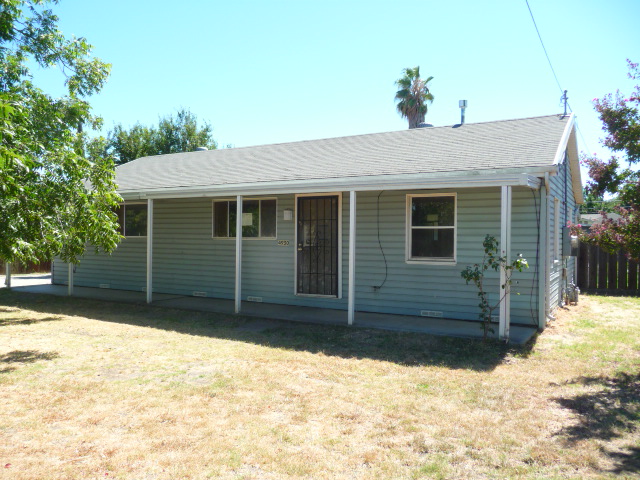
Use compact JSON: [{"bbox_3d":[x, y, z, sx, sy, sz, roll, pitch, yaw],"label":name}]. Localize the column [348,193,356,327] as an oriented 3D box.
[{"bbox_3d":[0.551,0.299,8.777,0.079,2.250,0.079,1,0,30],"label":"column"}]

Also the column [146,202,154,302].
[{"bbox_3d":[-3.688,0.245,11.252,0.079,2.244,0.079,1,0,30],"label":"column"}]

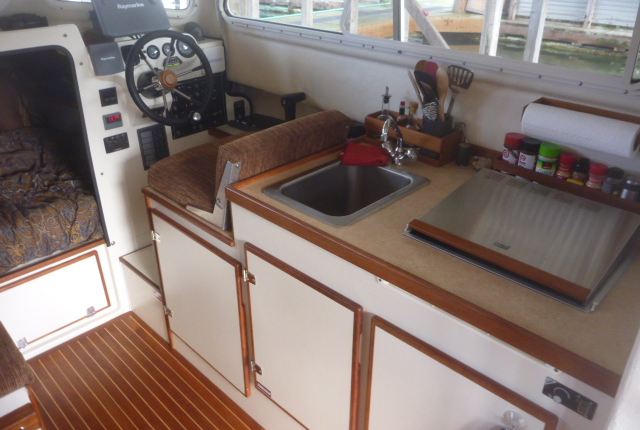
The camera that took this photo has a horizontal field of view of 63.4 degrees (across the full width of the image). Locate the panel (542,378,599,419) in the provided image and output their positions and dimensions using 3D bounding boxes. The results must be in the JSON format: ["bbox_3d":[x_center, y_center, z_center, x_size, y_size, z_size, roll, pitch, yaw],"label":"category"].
[{"bbox_3d":[0.456,0.324,0.934,0.091,0.042,0.020,25,37,37],"label":"panel"}]

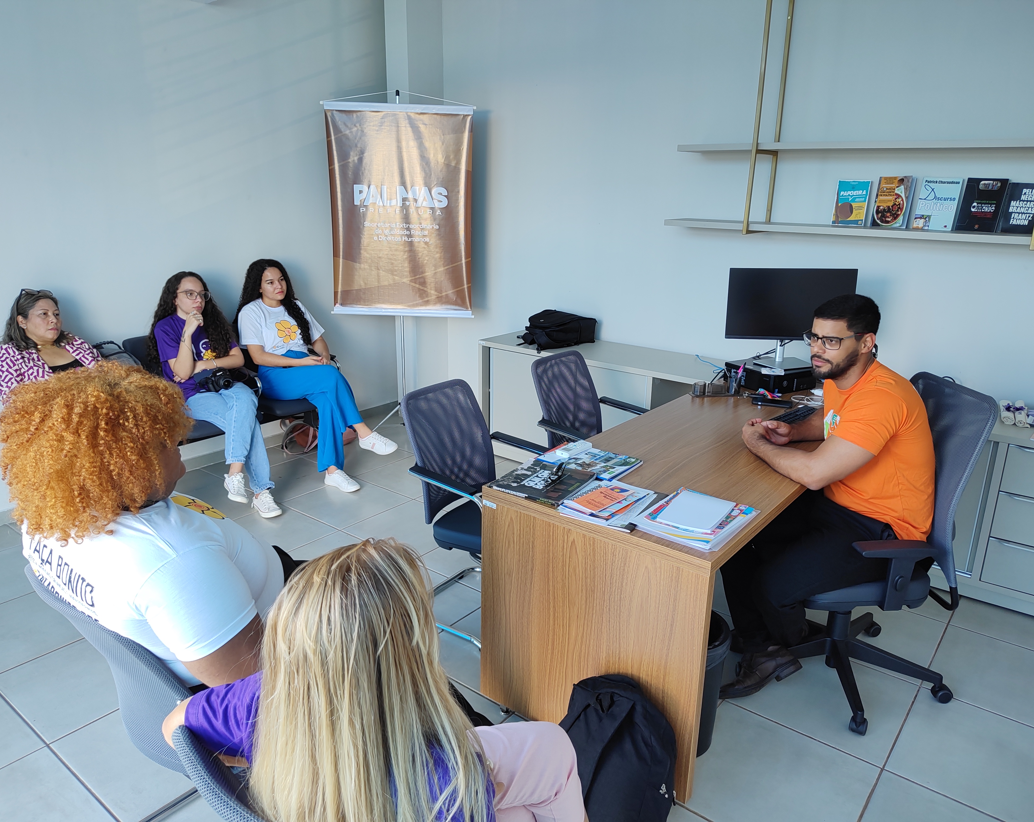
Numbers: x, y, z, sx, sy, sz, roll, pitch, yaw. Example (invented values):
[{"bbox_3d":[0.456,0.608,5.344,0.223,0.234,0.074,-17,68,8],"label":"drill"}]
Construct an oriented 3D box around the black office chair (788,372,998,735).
[{"bbox_3d":[1.178,0.417,2.425,0.652,1.047,0.652,3,17,6],"label":"black office chair"}]

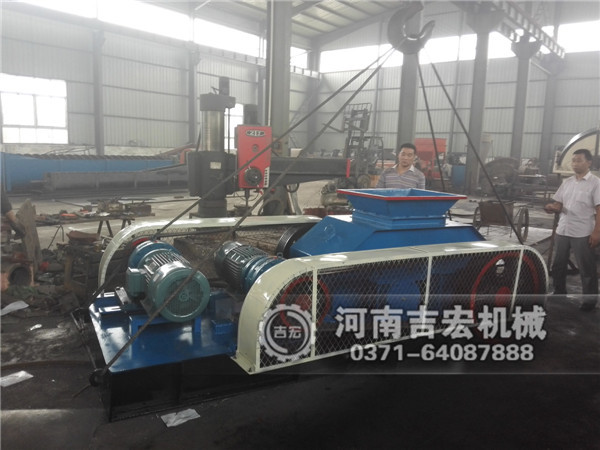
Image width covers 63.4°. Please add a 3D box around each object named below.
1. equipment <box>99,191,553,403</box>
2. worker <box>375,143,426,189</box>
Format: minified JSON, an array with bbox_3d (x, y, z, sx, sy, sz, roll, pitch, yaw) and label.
[{"bbox_3d":[0.062,0.347,4.088,3.328,1.201,2.163,-3,10,-28],"label":"equipment"},{"bbox_3d":[1.120,-0.055,5.450,0.540,1.710,0.360,5,9,20],"label":"worker"}]

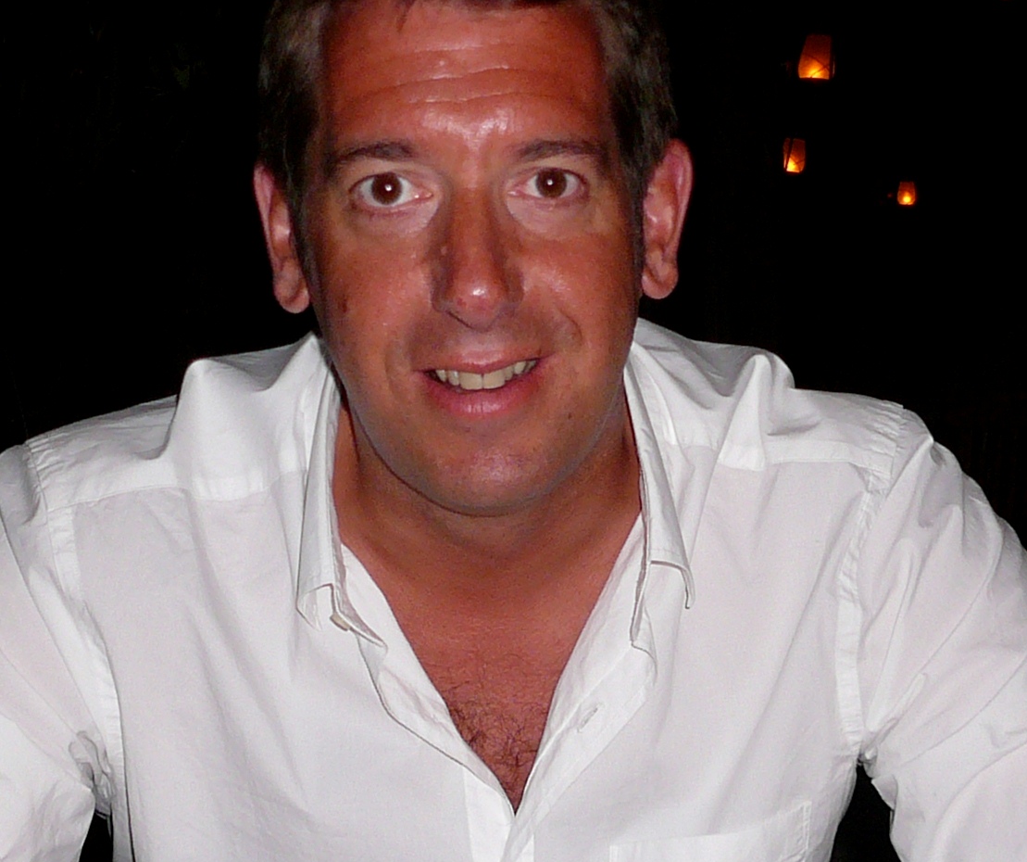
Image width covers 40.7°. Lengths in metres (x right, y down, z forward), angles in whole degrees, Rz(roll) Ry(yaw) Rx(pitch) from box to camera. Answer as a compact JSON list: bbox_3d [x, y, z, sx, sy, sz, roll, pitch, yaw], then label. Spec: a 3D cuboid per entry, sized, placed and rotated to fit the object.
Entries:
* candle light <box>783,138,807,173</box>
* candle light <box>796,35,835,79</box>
[{"bbox_3d":[0.996,-0.973,4.900,0.083,0.125,0.083,0,8,0],"label":"candle light"},{"bbox_3d":[0.830,-1.028,3.800,0.095,0.123,0.095,0,8,0],"label":"candle light"}]

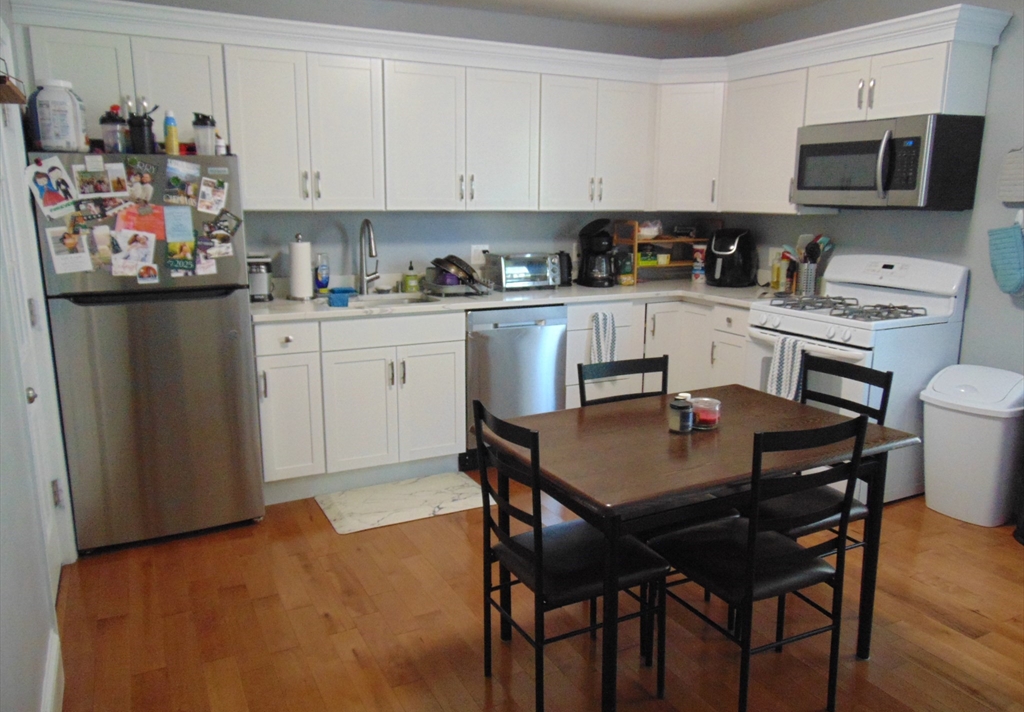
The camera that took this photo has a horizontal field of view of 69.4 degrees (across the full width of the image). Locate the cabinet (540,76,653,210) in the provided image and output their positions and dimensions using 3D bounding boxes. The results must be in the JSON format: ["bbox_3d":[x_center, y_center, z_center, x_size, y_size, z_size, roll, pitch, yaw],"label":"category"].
[{"bbox_3d":[0.436,-1.258,4.491,0.771,0.746,0.313,-5,13,-26],"label":"cabinet"}]

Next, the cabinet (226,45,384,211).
[{"bbox_3d":[-1.060,-1.121,3.745,0.757,0.750,0.322,-5,13,-26],"label":"cabinet"}]

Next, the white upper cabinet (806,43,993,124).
[{"bbox_3d":[1.875,-1.308,3.646,0.319,0.300,0.763,-5,13,-26],"label":"white upper cabinet"}]

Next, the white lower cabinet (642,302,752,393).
[{"bbox_3d":[1.176,0.050,4.653,0.902,0.884,1.144,-5,13,-26],"label":"white lower cabinet"}]

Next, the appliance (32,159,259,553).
[{"bbox_3d":[-1.634,-0.064,3.372,0.745,1.635,0.760,-5,13,-26],"label":"appliance"}]

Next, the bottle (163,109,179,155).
[{"bbox_3d":[-1.395,-0.917,3.008,0.055,0.185,0.055,-5,13,-26],"label":"bottle"}]

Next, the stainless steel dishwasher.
[{"bbox_3d":[-0.099,0.098,4.308,0.617,0.853,0.608,-5,13,-26],"label":"stainless steel dishwasher"}]

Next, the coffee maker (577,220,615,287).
[{"bbox_3d":[0.530,-0.657,4.691,0.190,0.410,0.230,-5,13,-26],"label":"coffee maker"}]

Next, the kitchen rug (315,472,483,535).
[{"bbox_3d":[-0.527,0.699,3.597,0.777,0.012,0.470,-5,13,-26],"label":"kitchen rug"}]

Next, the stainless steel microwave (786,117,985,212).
[{"bbox_3d":[1.838,-0.950,3.667,0.398,0.412,0.758,-5,13,-26],"label":"stainless steel microwave"}]

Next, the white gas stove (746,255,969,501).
[{"bbox_3d":[1.709,0.077,3.833,0.661,1.160,0.771,-5,13,-26],"label":"white gas stove"}]

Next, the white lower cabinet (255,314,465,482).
[{"bbox_3d":[-0.846,0.146,3.927,1.046,0.793,0.622,-5,13,-26],"label":"white lower cabinet"}]

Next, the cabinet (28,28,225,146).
[{"bbox_3d":[-1.736,-1.200,3.378,0.761,0.457,0.322,-5,13,-26],"label":"cabinet"}]

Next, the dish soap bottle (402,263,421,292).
[{"bbox_3d":[-0.576,-0.450,4.236,0.085,0.172,0.062,-5,13,-26],"label":"dish soap bottle"}]

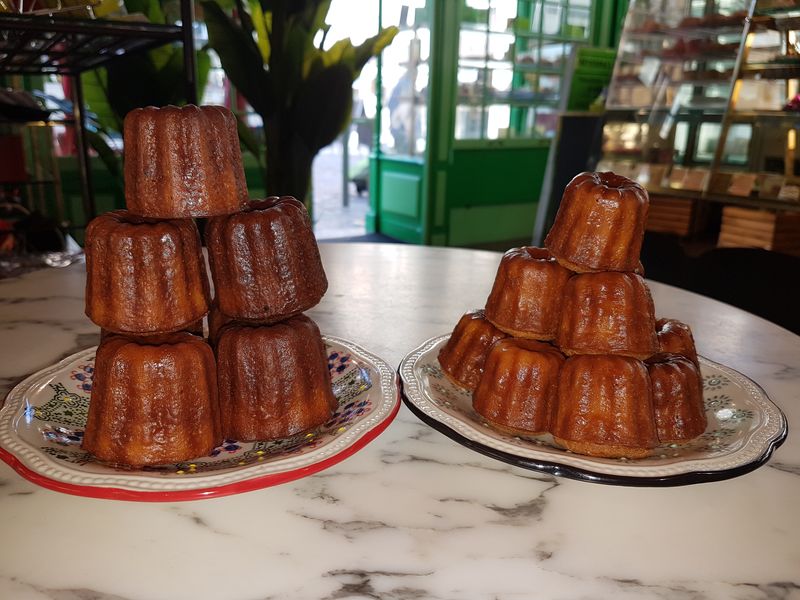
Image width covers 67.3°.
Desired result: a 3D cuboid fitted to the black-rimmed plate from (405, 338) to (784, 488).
[{"bbox_3d":[0.099,0.054,0.337,0.198,0.022,0.198,1,16,0],"label":"black-rimmed plate"}]

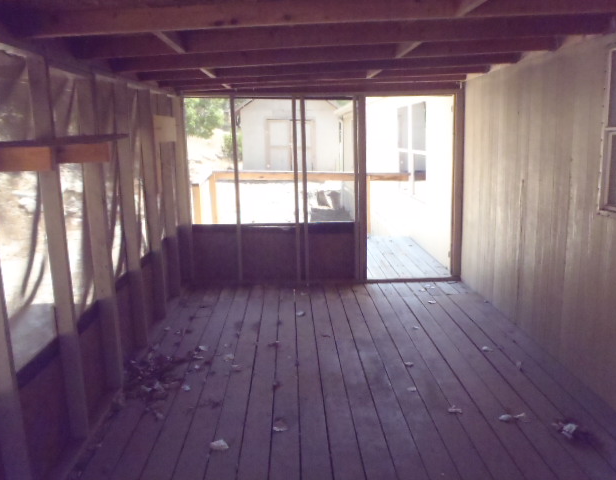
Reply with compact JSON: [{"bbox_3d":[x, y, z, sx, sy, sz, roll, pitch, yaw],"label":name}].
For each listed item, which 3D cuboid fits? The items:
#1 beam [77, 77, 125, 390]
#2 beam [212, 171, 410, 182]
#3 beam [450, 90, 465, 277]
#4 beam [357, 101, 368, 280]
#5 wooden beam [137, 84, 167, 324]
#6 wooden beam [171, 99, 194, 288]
[{"bbox_3d":[-1.247,0.013,3.129,0.092,1.896,0.045,-2,11,-2],"label":"beam"},{"bbox_3d":[0.002,-0.981,8.042,3.078,0.125,0.110,2,11,7],"label":"beam"},{"bbox_3d":[1.552,-0.543,5.377,0.106,1.942,0.090,-2,11,-2],"label":"beam"},{"bbox_3d":[0.560,-0.495,5.342,0.084,1.942,0.085,-2,11,-2],"label":"beam"},{"bbox_3d":[-1.318,-0.268,4.404,0.095,1.957,0.050,-2,11,-2],"label":"wooden beam"},{"bbox_3d":[-1.296,-0.471,5.369,0.115,1.949,0.085,-2,11,-2],"label":"wooden beam"}]

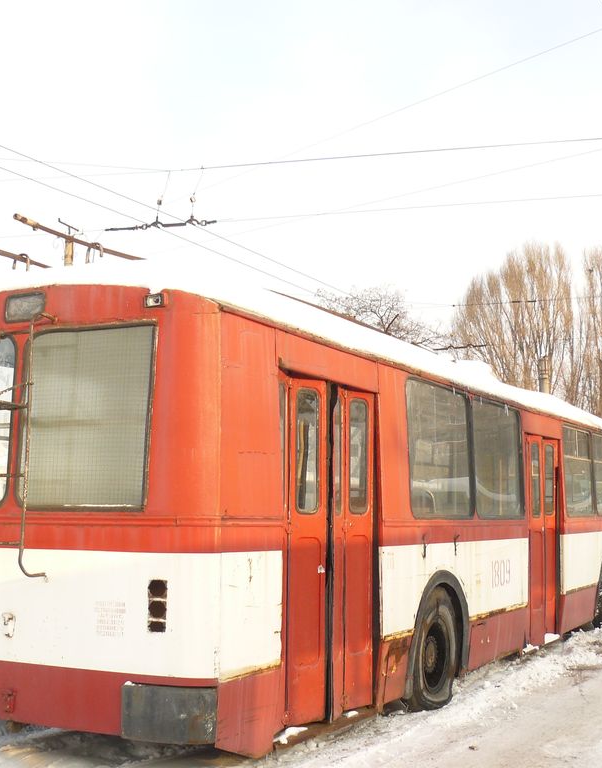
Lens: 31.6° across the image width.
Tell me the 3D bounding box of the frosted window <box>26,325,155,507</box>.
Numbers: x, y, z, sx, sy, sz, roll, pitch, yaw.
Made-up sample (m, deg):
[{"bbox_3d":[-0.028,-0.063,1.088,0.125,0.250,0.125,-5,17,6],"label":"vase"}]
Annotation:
[{"bbox_3d":[-1.180,0.178,5.864,0.880,1.000,0.060,-2,-9,28],"label":"frosted window"}]

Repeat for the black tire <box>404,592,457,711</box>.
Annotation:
[{"bbox_3d":[0.976,2.073,8.374,0.280,0.970,1.000,-2,-7,28],"label":"black tire"}]

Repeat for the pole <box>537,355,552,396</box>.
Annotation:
[{"bbox_3d":[8.413,2.463,36.615,0.380,6.810,0.380,-2,-7,28],"label":"pole"}]

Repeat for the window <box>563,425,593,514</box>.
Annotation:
[{"bbox_3d":[3.241,1.024,12.406,0.060,1.000,1.400,-4,-8,28],"label":"window"}]

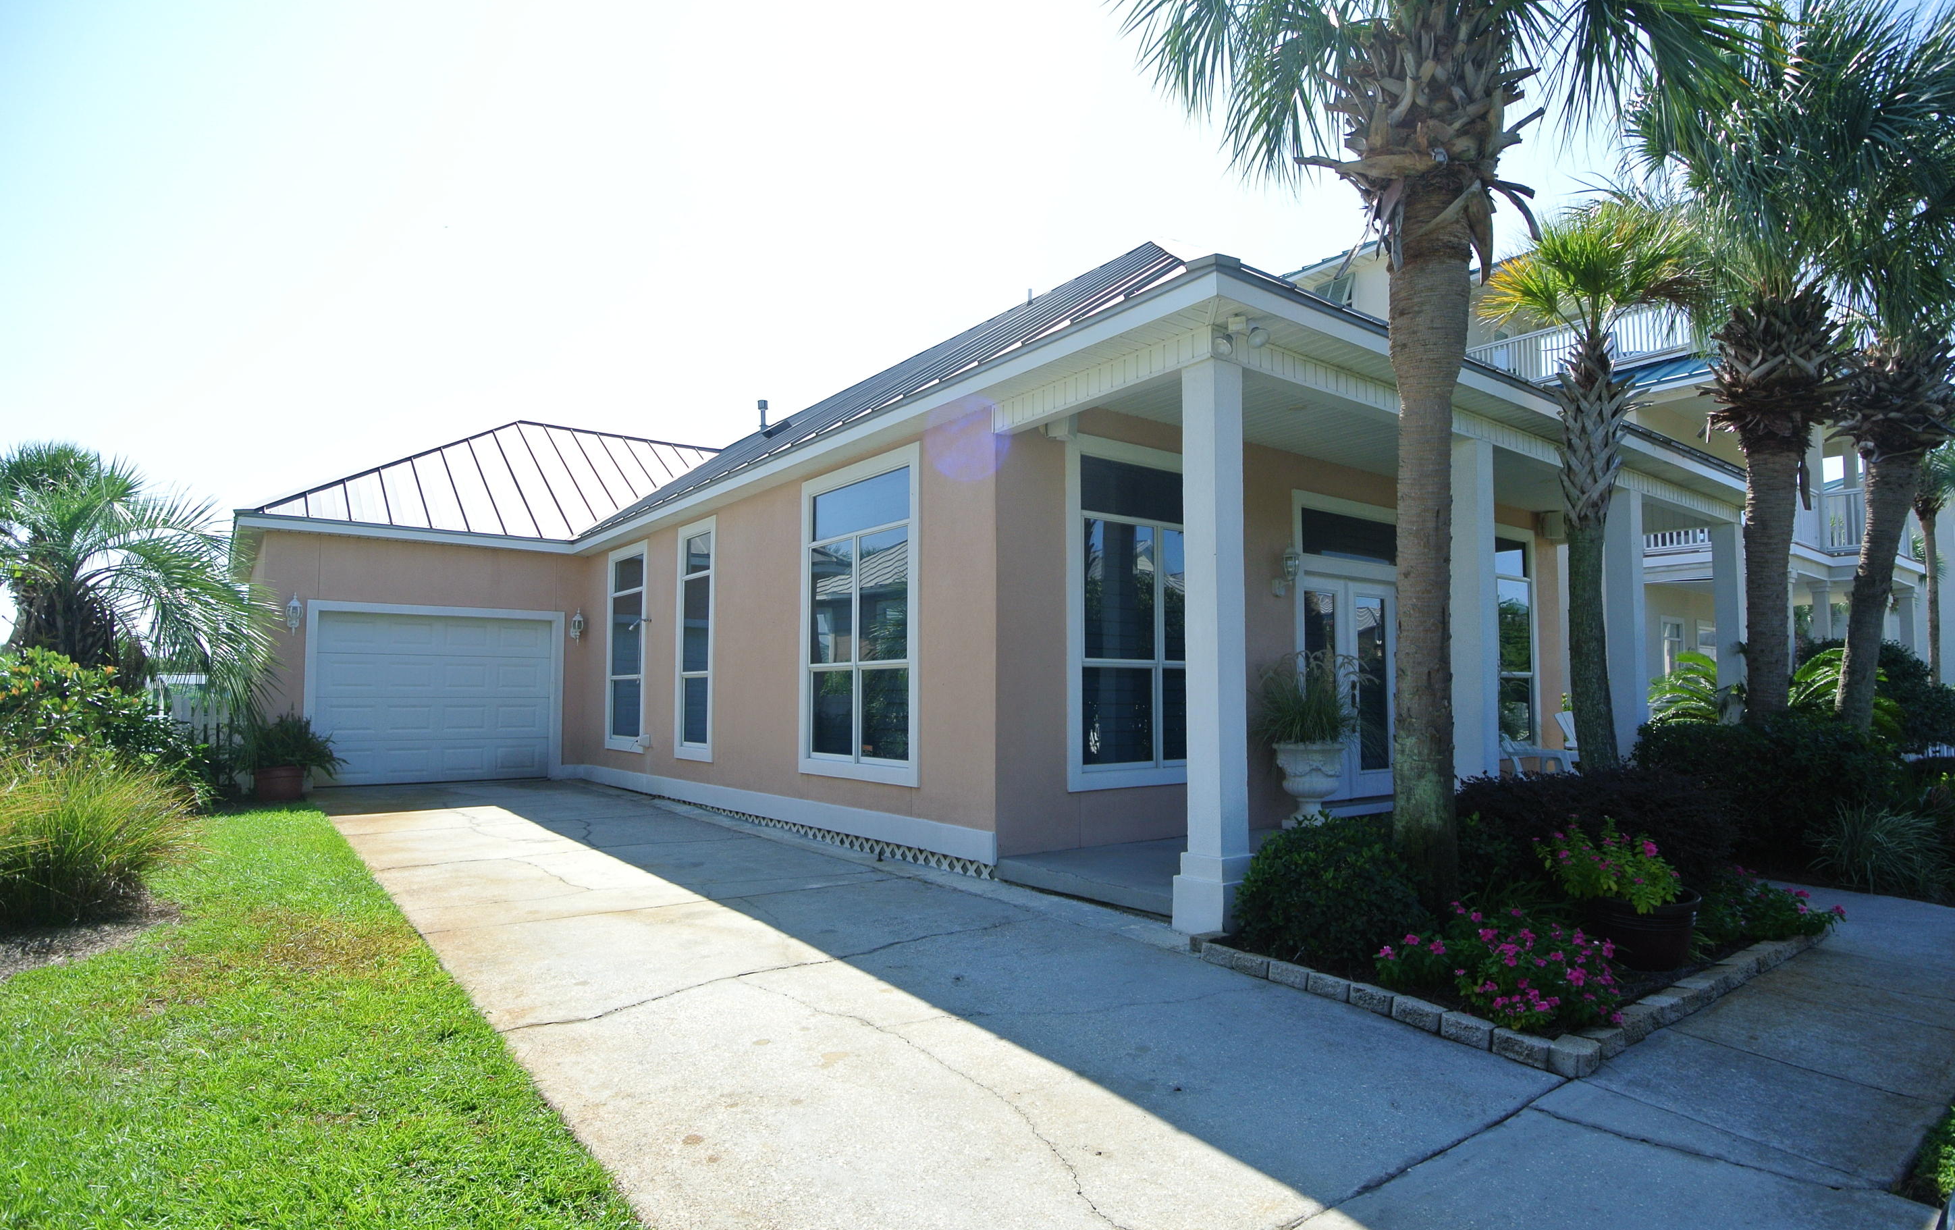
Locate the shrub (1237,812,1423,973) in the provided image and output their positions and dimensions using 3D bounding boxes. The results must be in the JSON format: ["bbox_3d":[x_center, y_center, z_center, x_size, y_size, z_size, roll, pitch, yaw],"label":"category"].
[{"bbox_3d":[1.684,1.274,4.719,0.880,0.600,0.850,-2,-5,19],"label":"shrub"}]

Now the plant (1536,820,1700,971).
[{"bbox_3d":[2.887,1.240,4.479,0.630,0.620,0.560,-3,-6,32],"label":"plant"}]

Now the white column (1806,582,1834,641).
[{"bbox_3d":[12.884,0.911,14.891,0.270,2.786,0.270,3,-6,-38],"label":"white column"}]

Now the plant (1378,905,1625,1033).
[{"bbox_3d":[2.047,1.346,3.839,0.580,0.310,0.800,3,-6,-38],"label":"plant"}]

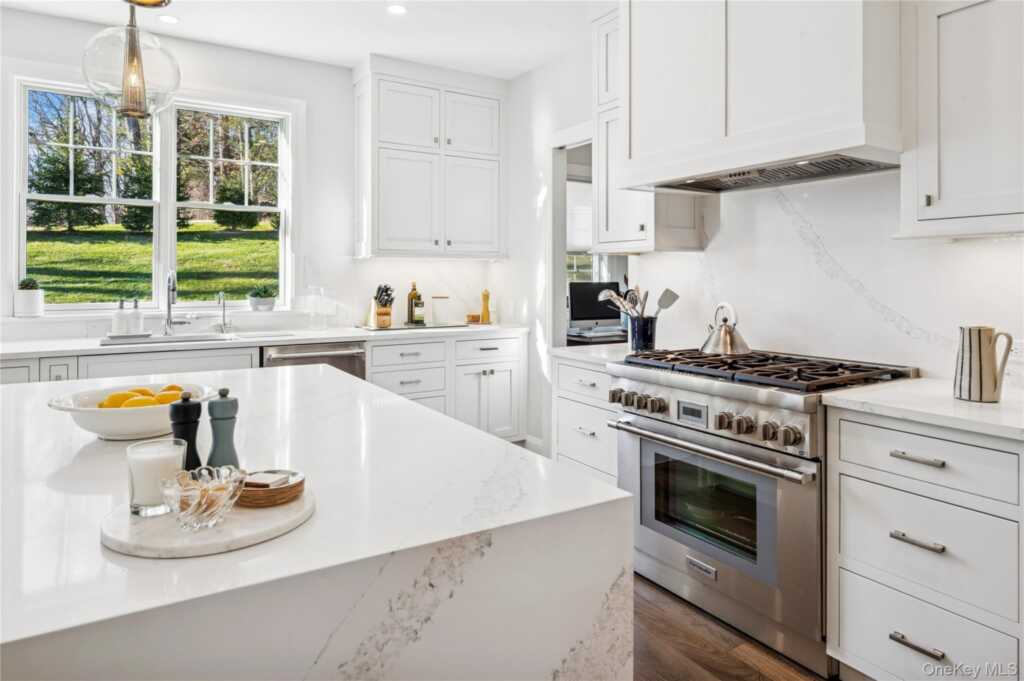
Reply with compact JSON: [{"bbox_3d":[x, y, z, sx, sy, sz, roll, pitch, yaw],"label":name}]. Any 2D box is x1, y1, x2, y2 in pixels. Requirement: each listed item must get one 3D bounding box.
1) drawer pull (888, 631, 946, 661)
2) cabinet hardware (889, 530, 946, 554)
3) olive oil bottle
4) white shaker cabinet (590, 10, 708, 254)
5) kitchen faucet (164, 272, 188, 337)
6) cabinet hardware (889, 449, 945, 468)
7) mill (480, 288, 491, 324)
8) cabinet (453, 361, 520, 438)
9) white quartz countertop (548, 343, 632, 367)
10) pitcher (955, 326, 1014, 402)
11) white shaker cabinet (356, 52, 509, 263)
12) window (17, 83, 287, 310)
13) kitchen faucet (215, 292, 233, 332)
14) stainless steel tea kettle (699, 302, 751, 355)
[{"bbox_3d":[1.139,0.859,1.600,0.033,0.015,0.136,-2,4,-31],"label":"drawer pull"},{"bbox_3d":[1.142,0.565,1.597,0.033,0.014,0.137,-3,5,-35],"label":"cabinet hardware"},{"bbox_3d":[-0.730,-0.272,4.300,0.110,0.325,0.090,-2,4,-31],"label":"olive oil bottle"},{"bbox_3d":[0.709,-1.125,3.004,0.335,1.310,0.440,-3,5,-35],"label":"white shaker cabinet"},{"bbox_3d":[-2.125,-0.237,3.590,0.140,0.410,0.230,-2,4,-35],"label":"kitchen faucet"},{"bbox_3d":[1.142,0.332,1.597,0.033,0.014,0.137,-3,5,-35],"label":"cabinet hardware"},{"bbox_3d":[-0.212,-0.271,4.554,0.072,0.280,0.072,-2,4,-31],"label":"mill"},{"bbox_3d":[-0.337,0.432,4.450,0.580,0.600,0.560,-2,4,-29],"label":"cabinet"},{"bbox_3d":[0.593,0.076,2.907,0.635,0.037,0.440,-3,5,-35],"label":"white quartz countertop"},{"bbox_3d":[1.448,0.071,1.745,0.115,0.220,0.150,-3,5,-41],"label":"pitcher"},{"bbox_3d":[-0.629,-1.364,4.458,1.090,1.440,0.350,-2,4,-29],"label":"white shaker cabinet"},{"bbox_3d":[-2.296,-0.881,3.759,1.510,1.400,0.110,-2,4,-29],"label":"window"},{"bbox_3d":[-1.910,-0.188,3.750,0.090,0.280,0.150,-1,4,-15],"label":"kitchen faucet"},{"bbox_3d":[0.978,-0.060,2.604,0.215,0.220,0.215,3,5,40],"label":"stainless steel tea kettle"}]

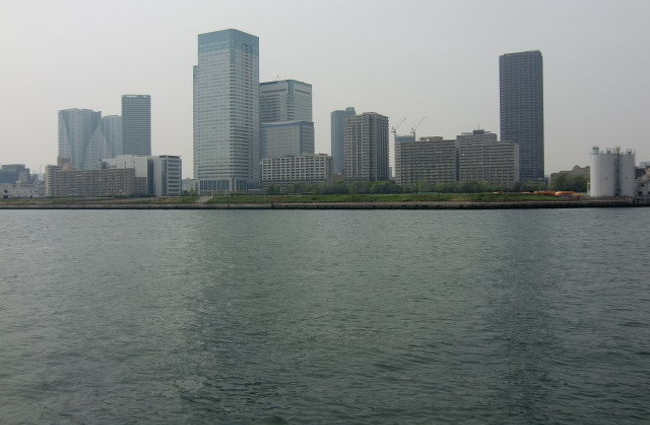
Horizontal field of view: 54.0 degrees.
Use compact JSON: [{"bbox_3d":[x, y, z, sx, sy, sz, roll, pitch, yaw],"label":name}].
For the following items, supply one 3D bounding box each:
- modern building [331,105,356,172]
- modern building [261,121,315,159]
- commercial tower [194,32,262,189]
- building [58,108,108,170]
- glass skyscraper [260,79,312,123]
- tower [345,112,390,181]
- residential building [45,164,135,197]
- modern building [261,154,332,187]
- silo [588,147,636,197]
[{"bbox_3d":[39.700,-130.420,1373.750,38.050,181.280,39.960,0,2,30],"label":"modern building"},{"bbox_3d":[-45.150,-63.770,764.760,57.050,85.340,32.000,0,2,30],"label":"modern building"},{"bbox_3d":[-119.700,-119.230,784.990,55.920,195.010,50.790,0,2,30],"label":"commercial tower"},{"bbox_3d":[-560.880,-133.800,1456.170,65.000,194.450,65.000,0,2,30],"label":"building"},{"bbox_3d":[-56.470,-103.080,901.570,58.320,156.000,49.510,0,2,30],"label":"glass skyscraper"},{"bbox_3d":[45.570,-63.220,692.670,33.030,84.260,41.270,0,2,30],"label":"tower"},{"bbox_3d":[-254.070,-31.390,688.140,130.860,30.550,13.000,0,2,30],"label":"residential building"},{"bbox_3d":[-30.750,-39.730,694.080,81.820,38.730,14.320,0,2,30],"label":"modern building"},{"bbox_3d":[137.270,-18.600,304.630,21.150,23.740,15.000,0,2,24],"label":"silo"}]

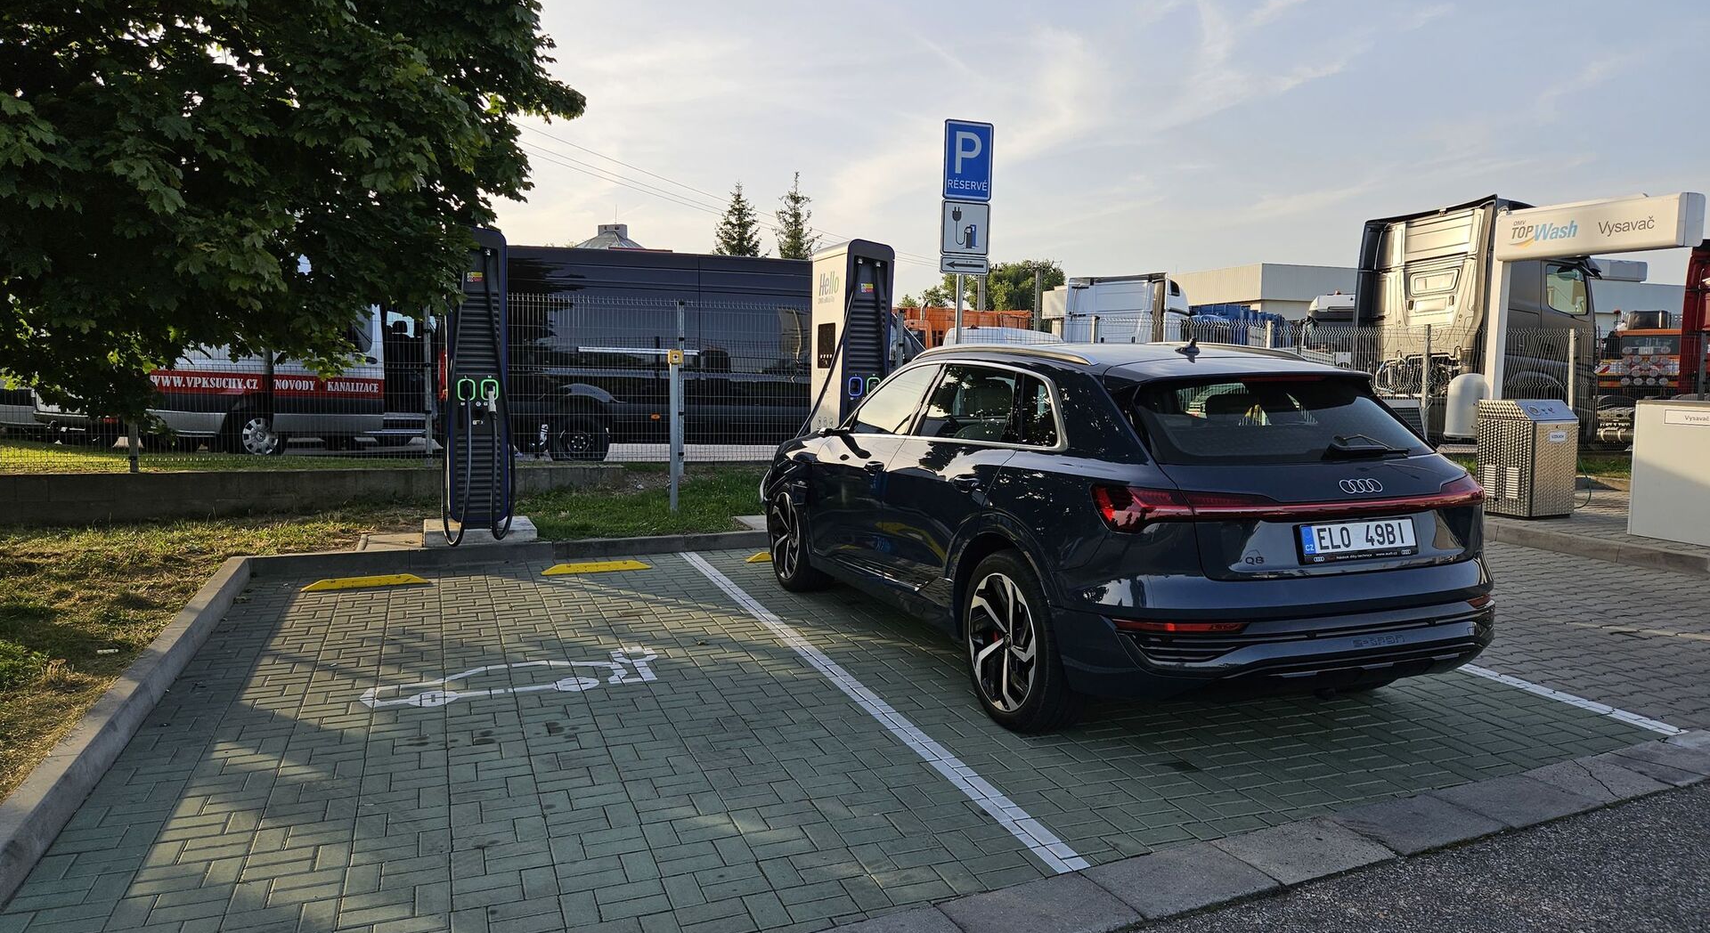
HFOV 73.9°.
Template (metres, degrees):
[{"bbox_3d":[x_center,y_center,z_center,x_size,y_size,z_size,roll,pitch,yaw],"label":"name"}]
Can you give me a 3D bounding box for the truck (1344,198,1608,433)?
[{"bbox_3d":[8.630,-2.241,17.879,5.700,3.800,2.500,-1,6,-21],"label":"truck"}]

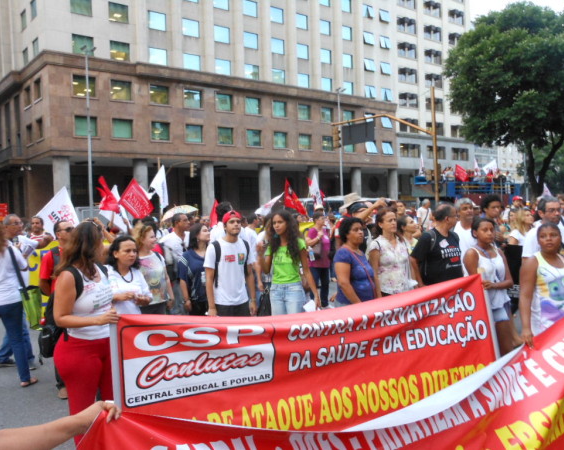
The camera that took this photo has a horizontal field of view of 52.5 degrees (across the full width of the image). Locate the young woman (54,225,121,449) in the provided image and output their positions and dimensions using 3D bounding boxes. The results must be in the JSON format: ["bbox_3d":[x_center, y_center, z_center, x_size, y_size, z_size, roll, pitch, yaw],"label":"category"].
[{"bbox_3d":[-1.184,0.785,3.517,0.420,1.614,0.470,-1,1,31],"label":"young woman"}]

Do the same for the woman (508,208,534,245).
[{"bbox_3d":[3.139,0.592,7.414,0.340,1.610,0.460,-1,2,30],"label":"woman"}]

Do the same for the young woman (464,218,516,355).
[{"bbox_3d":[1.810,0.705,4.966,0.460,1.533,0.320,-2,1,-3],"label":"young woman"}]

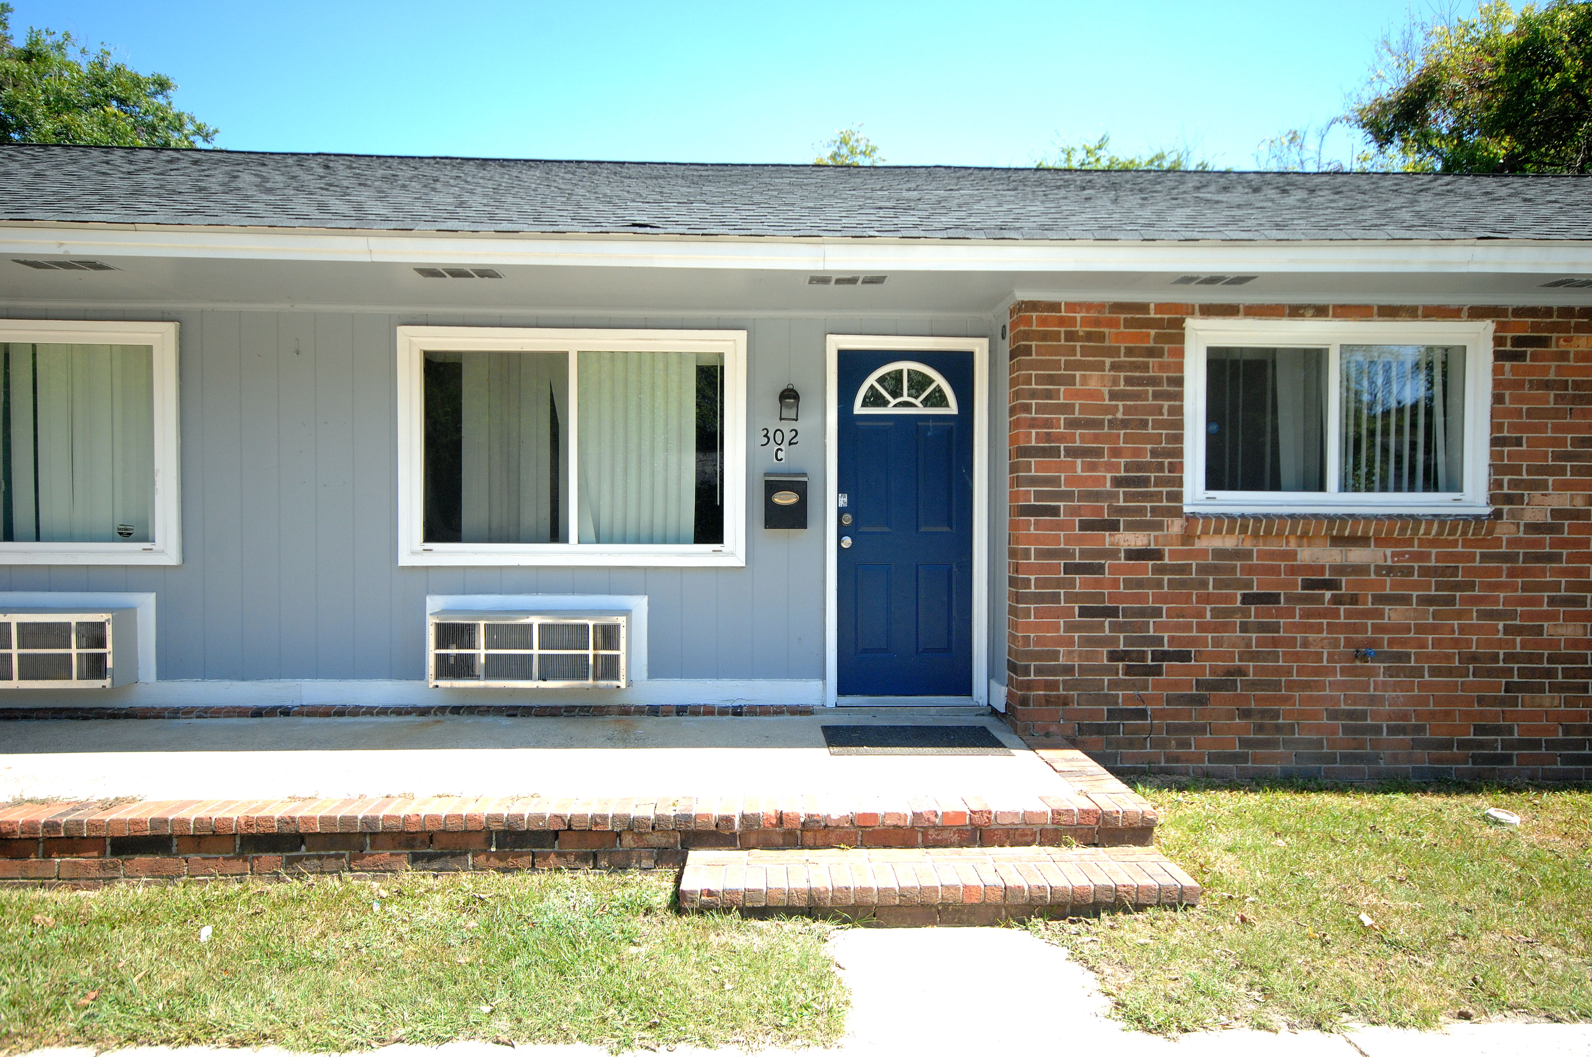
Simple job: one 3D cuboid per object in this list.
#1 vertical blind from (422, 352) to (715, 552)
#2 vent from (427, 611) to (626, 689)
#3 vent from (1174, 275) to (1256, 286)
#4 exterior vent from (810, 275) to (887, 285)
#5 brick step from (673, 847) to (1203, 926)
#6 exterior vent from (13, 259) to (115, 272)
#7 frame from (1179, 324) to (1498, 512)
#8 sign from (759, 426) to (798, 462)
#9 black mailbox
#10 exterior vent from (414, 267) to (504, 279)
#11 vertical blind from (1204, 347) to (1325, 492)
[{"bbox_3d":[-1.276,-0.461,5.343,1.772,1.168,0.101,0,1,-2],"label":"vertical blind"},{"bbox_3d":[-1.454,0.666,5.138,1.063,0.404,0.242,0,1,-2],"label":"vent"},{"bbox_3d":[2.066,-1.237,4.611,0.383,0.020,0.207,0,1,-2],"label":"vent"},{"bbox_3d":[0.262,-1.240,4.621,0.383,0.020,0.207,0,1,-2],"label":"exterior vent"},{"bbox_3d":[0.512,1.345,3.473,1.853,0.150,0.388,0,1,-2],"label":"brick step"},{"bbox_3d":[-3.428,-1.244,4.385,0.383,0.020,0.207,0,1,-2],"label":"exterior vent"},{"bbox_3d":[2.886,-0.588,4.944,1.700,1.016,0.101,0,1,-2],"label":"frame"},{"bbox_3d":[-0.094,-0.475,5.279,0.226,0.208,0.018,0,1,-2],"label":"sign"},{"bbox_3d":[-0.054,-0.155,5.244,0.244,0.315,0.106,0,1,-2],"label":"black mailbox"},{"bbox_3d":[-1.631,-1.238,4.501,0.383,0.020,0.207,0,1,-2],"label":"exterior vent"},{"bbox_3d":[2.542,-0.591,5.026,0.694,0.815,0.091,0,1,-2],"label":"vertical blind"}]

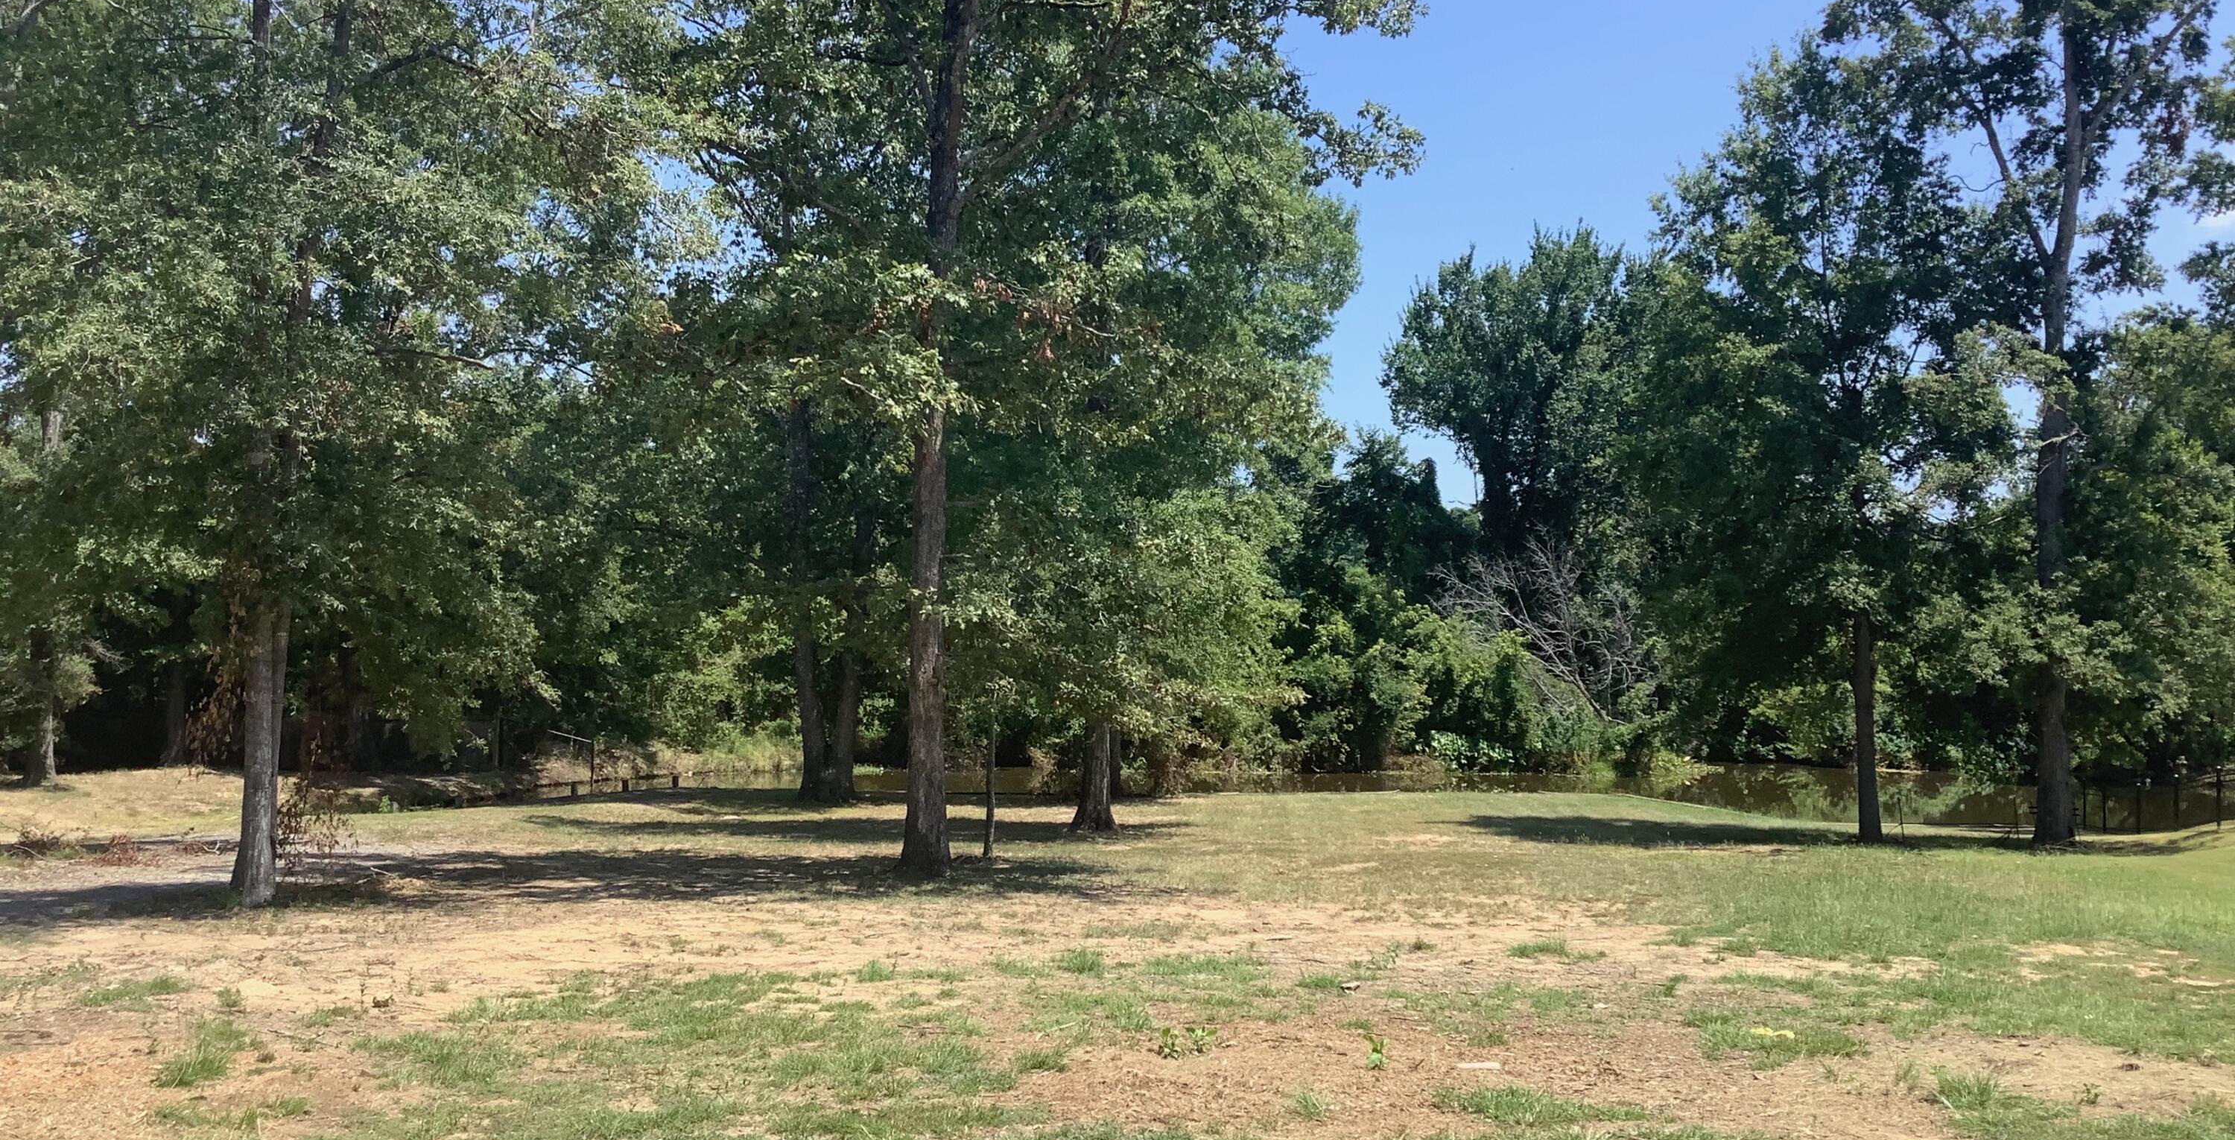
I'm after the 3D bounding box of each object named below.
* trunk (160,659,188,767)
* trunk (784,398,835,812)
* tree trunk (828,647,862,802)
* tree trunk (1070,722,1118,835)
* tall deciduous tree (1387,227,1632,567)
[{"bbox_3d":[-21.218,3.239,45.000,0.560,2.434,0.520,0,-4,0],"label":"trunk"},{"bbox_3d":[-5.620,0.557,36.500,0.800,7.387,0.620,0,-4,0],"label":"trunk"},{"bbox_3d":[-4.995,2.865,36.700,0.600,2.817,0.540,0,-4,0],"label":"tree trunk"},{"bbox_3d":[-0.322,2.846,27.300,0.580,1.524,0.520,0,-4,0],"label":"tree trunk"},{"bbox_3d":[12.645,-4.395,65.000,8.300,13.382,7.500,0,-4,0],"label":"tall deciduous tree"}]

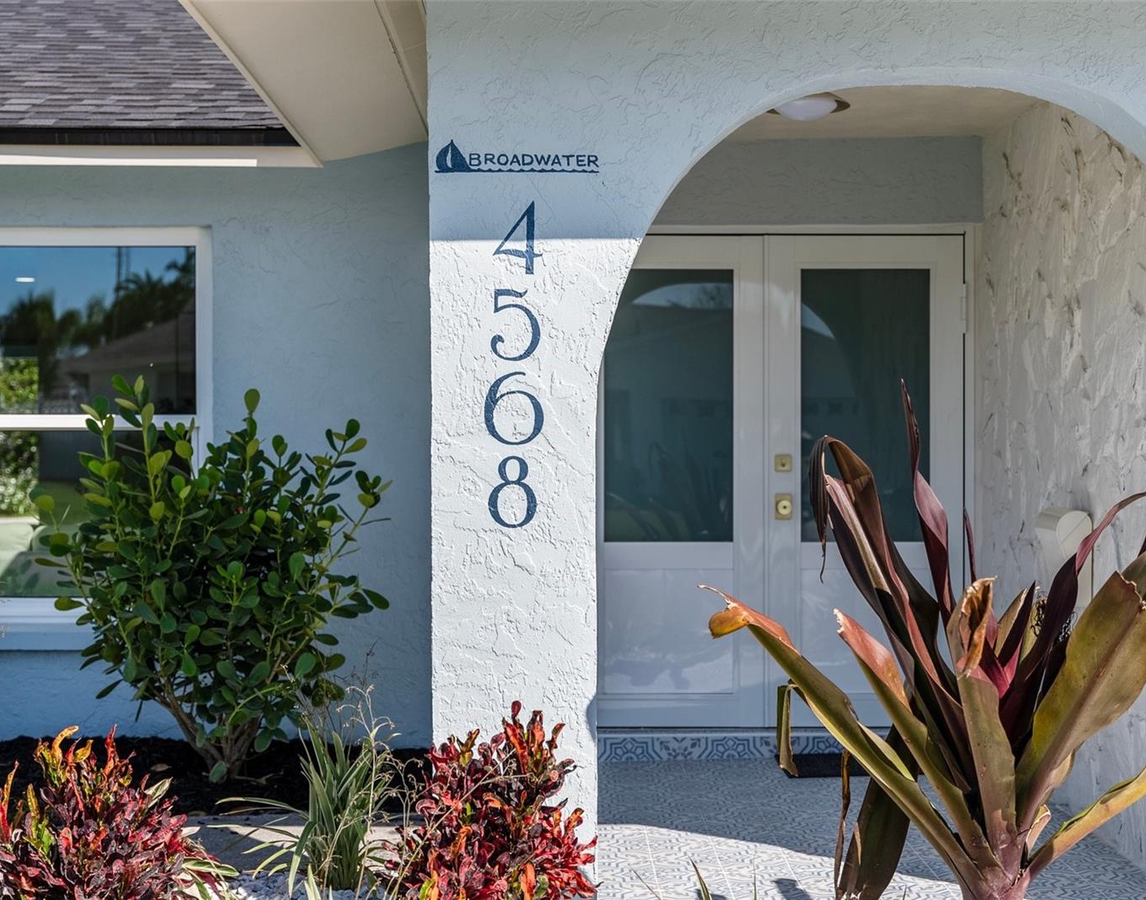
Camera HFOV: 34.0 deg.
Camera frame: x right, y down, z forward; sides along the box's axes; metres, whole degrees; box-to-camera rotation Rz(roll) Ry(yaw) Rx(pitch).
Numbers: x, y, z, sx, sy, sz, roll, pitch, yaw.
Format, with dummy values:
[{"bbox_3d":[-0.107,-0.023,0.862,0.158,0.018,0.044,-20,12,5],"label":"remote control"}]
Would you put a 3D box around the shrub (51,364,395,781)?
[{"bbox_3d":[-1.325,0.475,6.950,1.280,1.490,1.180,0,1,-1],"label":"shrub"}]

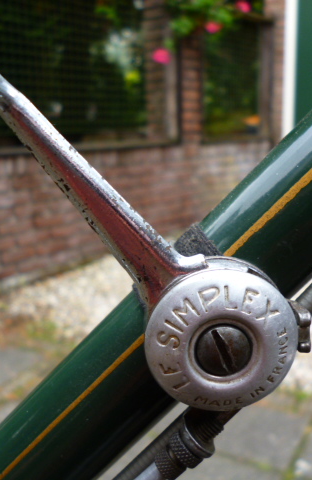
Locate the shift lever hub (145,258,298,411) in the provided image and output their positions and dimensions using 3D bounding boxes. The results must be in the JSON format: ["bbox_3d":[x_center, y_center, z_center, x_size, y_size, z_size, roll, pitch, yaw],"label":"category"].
[{"bbox_3d":[0.014,0.020,0.112,0.032,0.032,0.012,-1,11,1],"label":"shift lever hub"}]

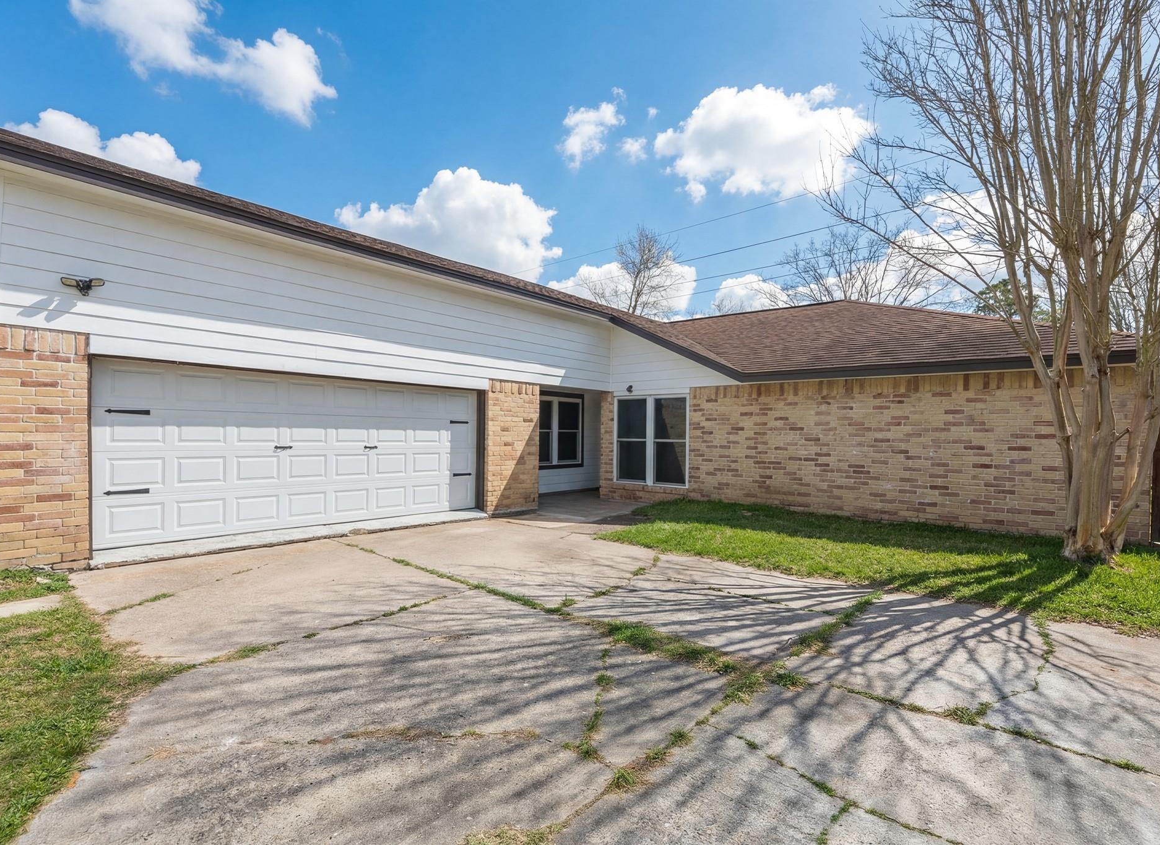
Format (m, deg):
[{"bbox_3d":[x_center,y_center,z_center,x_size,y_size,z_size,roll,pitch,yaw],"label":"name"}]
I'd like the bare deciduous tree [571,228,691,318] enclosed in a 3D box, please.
[{"bbox_3d":[2.420,-3.810,26.500,5.300,10.830,5.000,0,0,0],"label":"bare deciduous tree"}]

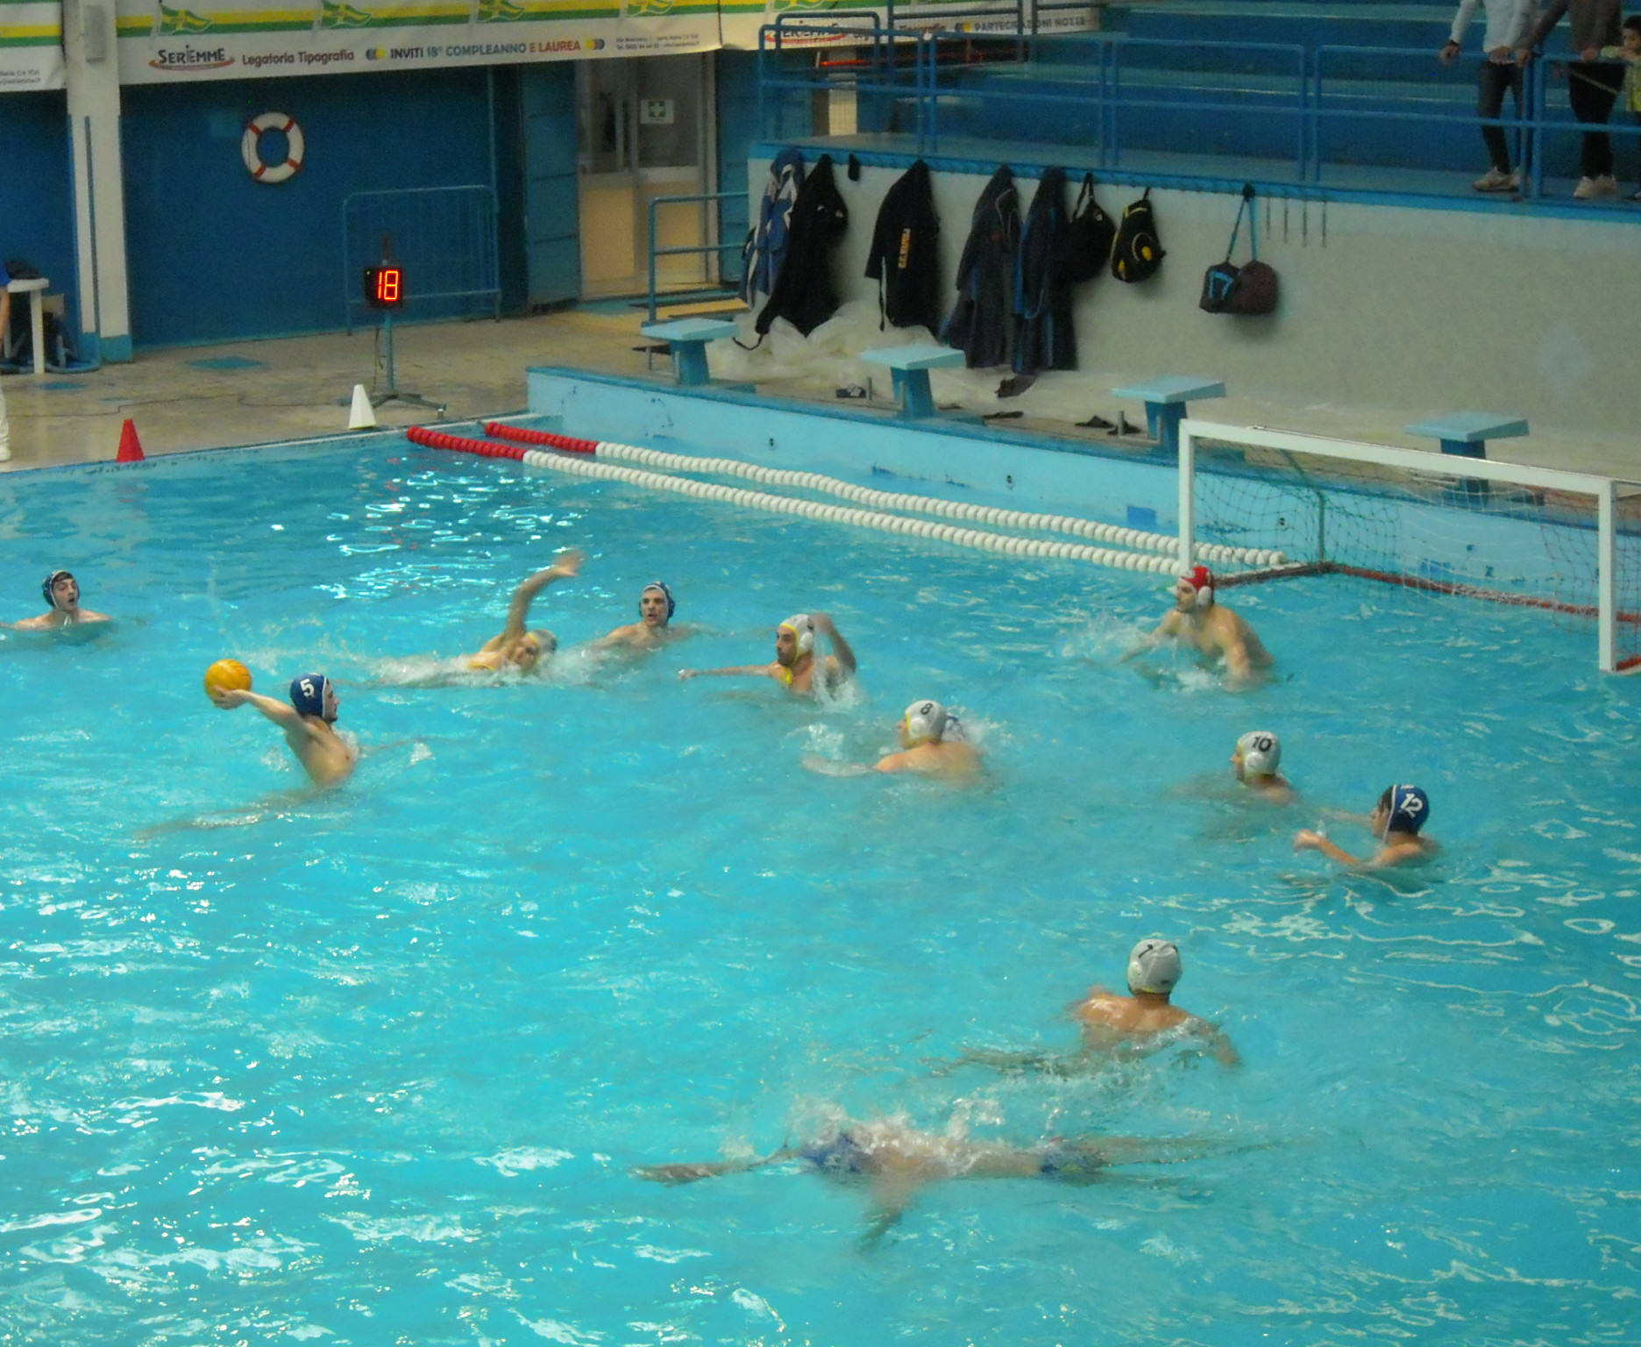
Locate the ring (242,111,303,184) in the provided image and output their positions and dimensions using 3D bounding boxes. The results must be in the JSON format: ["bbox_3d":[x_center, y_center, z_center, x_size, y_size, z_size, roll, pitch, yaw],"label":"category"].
[{"bbox_3d":[-4.678,-4.490,39.896,0.620,0.620,0.100,-9,13,-36],"label":"ring"}]

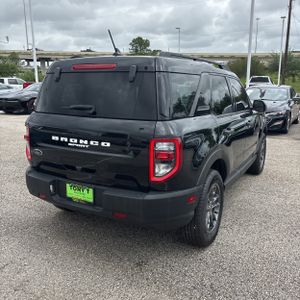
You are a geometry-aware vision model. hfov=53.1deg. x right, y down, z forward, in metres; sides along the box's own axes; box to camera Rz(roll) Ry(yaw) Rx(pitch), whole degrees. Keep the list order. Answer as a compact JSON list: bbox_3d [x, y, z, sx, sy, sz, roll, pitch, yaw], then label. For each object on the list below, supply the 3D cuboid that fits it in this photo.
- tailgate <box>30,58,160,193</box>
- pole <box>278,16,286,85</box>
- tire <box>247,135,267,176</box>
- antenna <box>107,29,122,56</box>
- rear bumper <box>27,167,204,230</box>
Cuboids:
[{"bbox_3d":[-0.508,-0.254,2.477,1.360,1.000,0.340,7,14,28],"label":"tailgate"},{"bbox_3d":[13.793,-9.613,31.886,0.550,8.470,0.400,5,13,22],"label":"pole"},{"bbox_3d":[1.803,0.037,5.121,0.230,0.725,0.725,7,14,28],"label":"tire"},{"bbox_3d":[-0.319,-0.945,2.673,0.060,0.220,0.190,7,14,28],"label":"antenna"},{"bbox_3d":[-0.512,0.351,2.602,1.860,0.355,0.380,7,14,28],"label":"rear bumper"}]

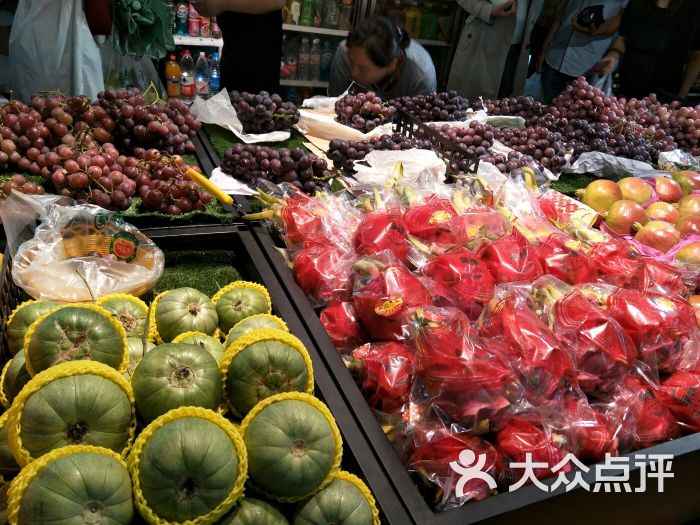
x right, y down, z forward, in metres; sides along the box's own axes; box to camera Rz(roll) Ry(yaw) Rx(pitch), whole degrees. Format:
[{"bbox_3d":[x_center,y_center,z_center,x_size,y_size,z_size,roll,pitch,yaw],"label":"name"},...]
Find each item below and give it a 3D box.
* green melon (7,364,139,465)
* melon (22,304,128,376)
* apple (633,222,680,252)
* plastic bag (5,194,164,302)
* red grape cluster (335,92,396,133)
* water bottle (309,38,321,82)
[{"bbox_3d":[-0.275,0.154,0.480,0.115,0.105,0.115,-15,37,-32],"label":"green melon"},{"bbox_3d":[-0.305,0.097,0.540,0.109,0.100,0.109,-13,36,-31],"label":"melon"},{"bbox_3d":[0.596,-0.048,0.940,0.086,0.080,0.086,22,30,30],"label":"apple"},{"bbox_3d":[-0.399,-0.020,0.730,0.215,0.105,0.180,-9,30,-28],"label":"plastic bag"},{"bbox_3d":[0.036,-0.349,1.130,0.145,0.095,0.120,7,30,0],"label":"red grape cluster"},{"bbox_3d":[-0.194,-1.103,2.650,0.064,0.228,0.064,4,30,-6],"label":"water bottle"}]

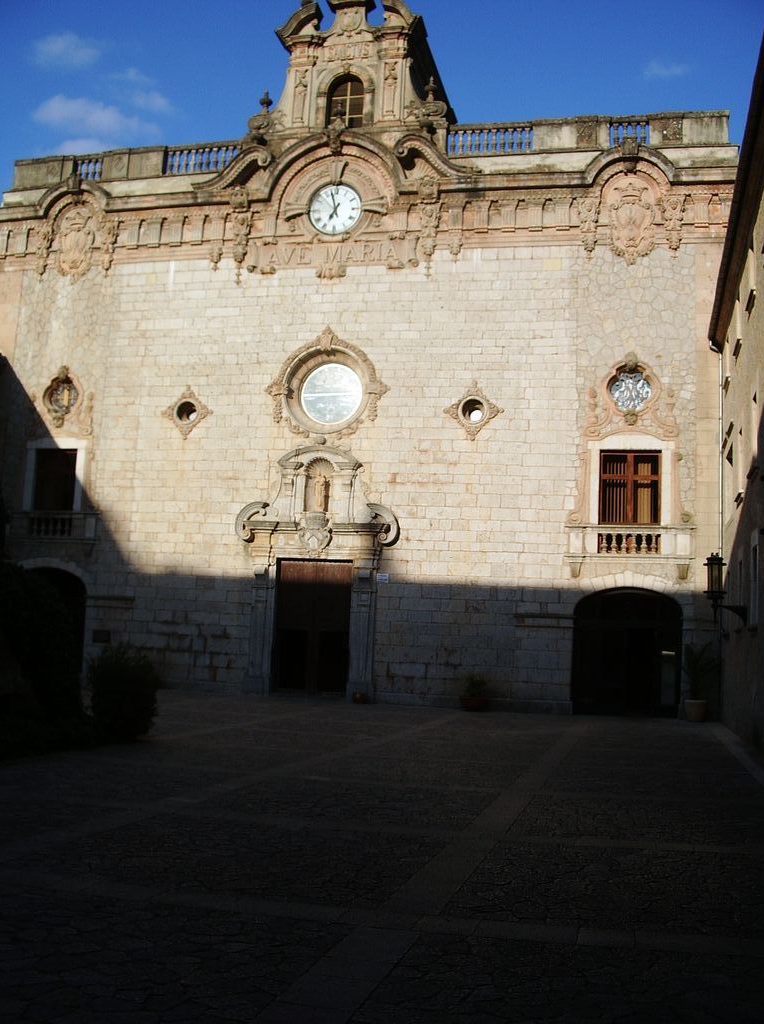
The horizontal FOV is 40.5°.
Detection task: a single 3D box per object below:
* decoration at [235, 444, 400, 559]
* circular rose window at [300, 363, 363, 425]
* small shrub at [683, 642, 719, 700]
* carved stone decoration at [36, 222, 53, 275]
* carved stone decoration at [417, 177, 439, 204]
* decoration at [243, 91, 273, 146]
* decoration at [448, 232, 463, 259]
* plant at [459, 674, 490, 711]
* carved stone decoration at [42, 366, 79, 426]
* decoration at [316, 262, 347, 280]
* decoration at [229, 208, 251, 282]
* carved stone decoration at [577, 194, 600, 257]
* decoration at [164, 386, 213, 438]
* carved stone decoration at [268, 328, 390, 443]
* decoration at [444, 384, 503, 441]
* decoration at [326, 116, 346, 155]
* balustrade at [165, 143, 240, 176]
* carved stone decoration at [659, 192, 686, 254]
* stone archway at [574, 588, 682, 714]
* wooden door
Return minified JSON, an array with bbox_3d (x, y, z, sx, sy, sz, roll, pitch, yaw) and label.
[{"bbox_3d":[-2.187,-0.345,34.737,5.584,3.747,0.800,1,-8,14],"label":"decoration"},{"bbox_3d":[-1.477,-3.484,30.440,1.900,1.900,0.250,1,-8,14],"label":"circular rose window"},{"bbox_3d":[7.238,3.617,23.540,0.780,1.260,0.750,1,-7,11],"label":"small shrub"},{"bbox_3d":[-9.424,-7.310,28.907,0.400,1.500,0.250,1,-7,11],"label":"carved stone decoration"},{"bbox_3d":[1.549,-10.923,35.189,0.680,0.850,0.500,1,-8,14],"label":"carved stone decoration"},{"bbox_3d":[-4.447,-14.290,37.619,0.920,1.750,0.750,1,-8,14],"label":"decoration"},{"bbox_3d":[1.892,-6.857,26.644,0.330,0.640,0.200,1,-7,11],"label":"decoration"},{"bbox_3d":[2.413,4.703,26.954,0.735,0.911,0.706,1,-7,14],"label":"plant"},{"bbox_3d":[-10.003,-3.597,32.241,1.250,1.920,0.350,1,-8,14],"label":"carved stone decoration"},{"bbox_3d":[-1.326,-6.317,27.202,0.750,0.420,0.300,1,-7,11],"label":"decoration"},{"bbox_3d":[-4.226,-7.906,30.724,0.490,2.107,0.300,1,-7,14],"label":"decoration"},{"bbox_3d":[5.637,-7.815,28.256,0.597,1.614,0.300,1,-7,14],"label":"carved stone decoration"},{"bbox_3d":[-6.875,-3.516,36.584,1.798,1.821,0.250,1,-8,14],"label":"decoration"},{"bbox_3d":[-1.555,-3.646,29.560,3.479,3.214,0.450,1,-7,14],"label":"carved stone decoration"},{"bbox_3d":[3.011,-3.311,34.108,1.889,1.896,0.250,1,-8,14],"label":"decoration"},{"bbox_3d":[-1.356,-10.995,30.249,0.539,0.960,0.500,1,-7,14],"label":"decoration"},{"bbox_3d":[-4.988,-9.782,28.719,2.200,0.760,0.300,1,-7,11],"label":"balustrade"},{"bbox_3d":[7.190,-7.125,25.645,0.650,1.520,0.250,1,-7,11],"label":"carved stone decoration"},{"bbox_3d":[7.585,4.326,32.140,3.268,3.730,0.700,1,-8,14],"label":"stone archway"},{"bbox_3d":[-1.949,3.184,29.057,2.097,3.647,0.150,1,-7,14],"label":"wooden door"}]

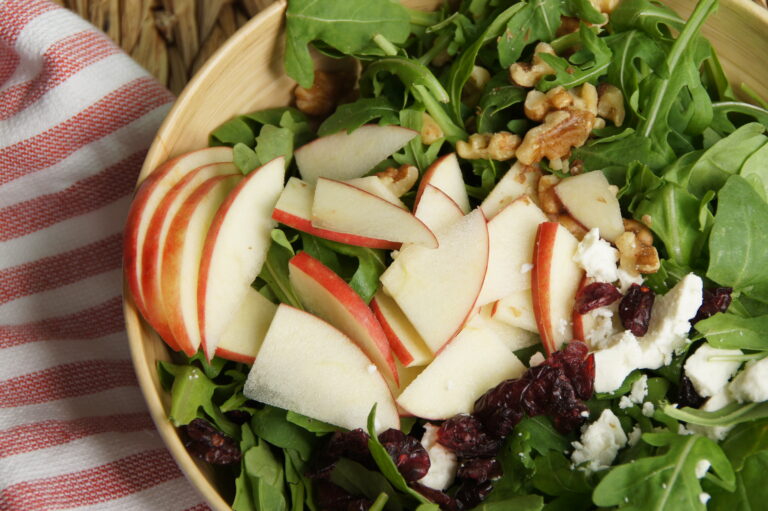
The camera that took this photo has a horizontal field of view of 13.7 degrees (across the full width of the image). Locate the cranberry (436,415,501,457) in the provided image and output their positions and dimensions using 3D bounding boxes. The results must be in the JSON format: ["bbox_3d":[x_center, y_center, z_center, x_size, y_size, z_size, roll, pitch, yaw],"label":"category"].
[{"bbox_3d":[0.026,0.055,0.979,0.019,0.010,0.013,12,60,4],"label":"cranberry"}]

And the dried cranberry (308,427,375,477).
[{"bbox_3d":[-0.013,0.061,0.980,0.019,0.010,0.014,-15,62,-11],"label":"dried cranberry"}]

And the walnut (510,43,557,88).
[{"bbox_3d":[0.049,-0.062,1.048,0.017,0.011,0.012,-38,69,-21],"label":"walnut"}]

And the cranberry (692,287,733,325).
[{"bbox_3d":[0.103,0.016,1.008,0.013,0.009,0.011,-30,66,-18],"label":"cranberry"}]

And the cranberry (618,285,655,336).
[{"bbox_3d":[0.079,0.017,0.997,0.011,0.009,0.015,9,60,2],"label":"cranberry"}]

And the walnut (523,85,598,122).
[{"bbox_3d":[0.058,-0.048,1.040,0.023,0.012,0.015,-8,61,-7],"label":"walnut"}]

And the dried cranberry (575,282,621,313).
[{"bbox_3d":[0.067,0.013,1.001,0.014,0.008,0.010,-15,62,-11],"label":"dried cranberry"}]

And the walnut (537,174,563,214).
[{"bbox_3d":[0.058,-0.021,1.085,0.016,0.011,0.018,0,62,0],"label":"walnut"}]

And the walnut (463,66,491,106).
[{"bbox_3d":[0.032,-0.059,1.121,0.015,0.011,0.016,0,62,0],"label":"walnut"}]

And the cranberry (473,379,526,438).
[{"bbox_3d":[0.038,0.050,1.047,0.020,0.011,0.014,-37,68,-18],"label":"cranberry"}]

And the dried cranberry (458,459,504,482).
[{"bbox_3d":[0.031,0.070,1.046,0.016,0.008,0.008,-4,62,-2],"label":"dried cranberry"}]

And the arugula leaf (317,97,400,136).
[{"bbox_3d":[-0.009,-0.048,1.109,0.031,0.010,0.019,-13,63,-7],"label":"arugula leaf"}]

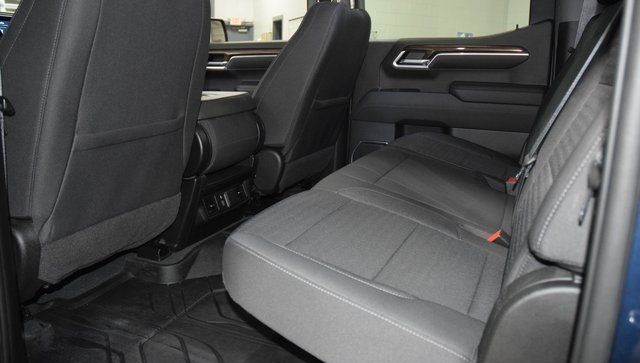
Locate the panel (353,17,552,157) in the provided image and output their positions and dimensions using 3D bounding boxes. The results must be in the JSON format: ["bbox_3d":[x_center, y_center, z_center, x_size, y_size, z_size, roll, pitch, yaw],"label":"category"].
[{"bbox_3d":[0.521,-0.328,2.129,0.860,0.710,0.130,8,17,24],"label":"panel"}]

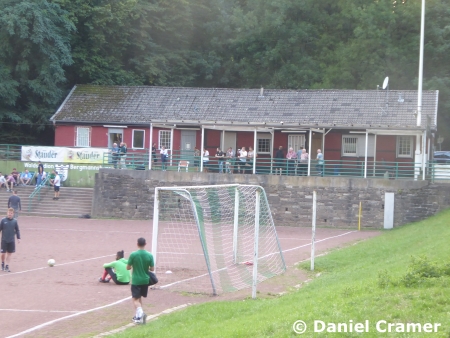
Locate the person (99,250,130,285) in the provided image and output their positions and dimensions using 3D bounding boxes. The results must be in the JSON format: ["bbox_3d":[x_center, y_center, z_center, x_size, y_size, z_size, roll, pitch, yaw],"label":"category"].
[{"bbox_3d":[-2.845,2.556,26.600,0.820,0.883,0.550,1,-1,26],"label":"person"}]

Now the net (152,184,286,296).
[{"bbox_3d":[0.101,1.774,28.761,1.750,2.560,7.500,2,0,17],"label":"net"}]

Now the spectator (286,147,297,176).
[{"bbox_3d":[3.895,-0.425,60.004,0.550,1.720,0.420,2,0,6],"label":"spectator"}]

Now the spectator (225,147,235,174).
[{"bbox_3d":[0.341,-0.553,66.100,0.550,1.685,0.420,1,-1,24],"label":"spectator"}]

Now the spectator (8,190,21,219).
[{"bbox_3d":[-10.055,1.961,49.200,0.580,1.824,0.380,2,0,3],"label":"spectator"}]

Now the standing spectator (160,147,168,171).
[{"bbox_3d":[-3.574,-0.567,60.504,0.500,1.600,0.400,2,0,6],"label":"standing spectator"}]

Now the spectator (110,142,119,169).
[{"bbox_3d":[-7.215,-0.850,67.700,0.520,1.687,0.420,2,0,6],"label":"spectator"}]

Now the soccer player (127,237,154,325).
[{"bbox_3d":[-1.686,2.222,20.504,0.560,1.740,0.480,2,0,-2],"label":"soccer player"}]

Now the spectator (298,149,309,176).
[{"bbox_3d":[4.613,-0.364,60.004,0.520,1.680,0.420,2,0,11],"label":"spectator"}]

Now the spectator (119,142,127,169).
[{"bbox_3d":[-6.691,-0.868,67.600,0.420,1.724,0.520,2,-1,-30],"label":"spectator"}]

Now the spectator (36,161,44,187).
[{"bbox_3d":[-11.151,0.347,62.004,0.480,1.600,0.420,2,0,45],"label":"spectator"}]

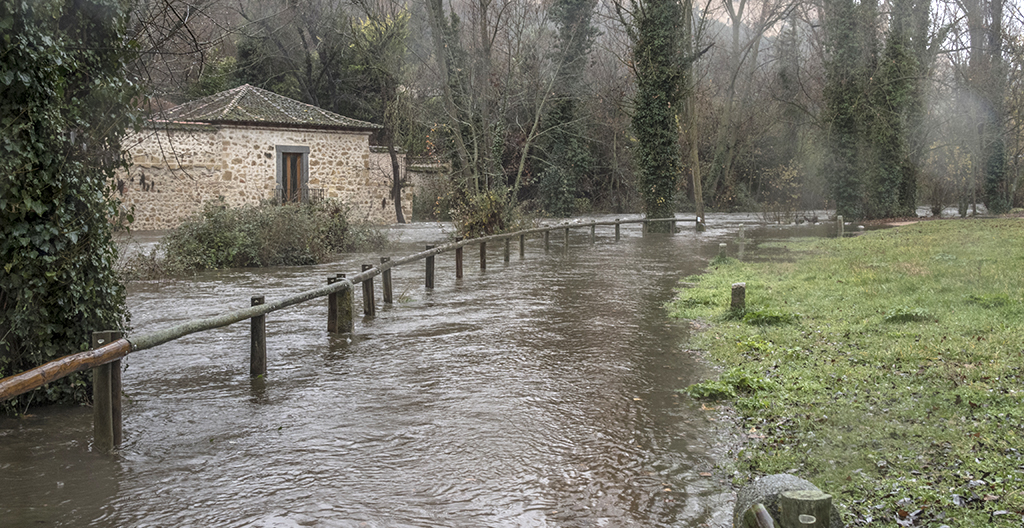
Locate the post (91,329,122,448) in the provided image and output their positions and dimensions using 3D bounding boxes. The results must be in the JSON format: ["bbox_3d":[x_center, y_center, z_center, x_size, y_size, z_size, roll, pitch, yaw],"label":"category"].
[{"bbox_3d":[-2.461,0.808,6.459,0.120,0.802,0.120,0,4,6],"label":"post"}]

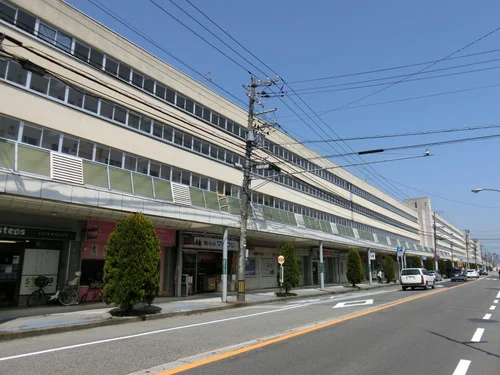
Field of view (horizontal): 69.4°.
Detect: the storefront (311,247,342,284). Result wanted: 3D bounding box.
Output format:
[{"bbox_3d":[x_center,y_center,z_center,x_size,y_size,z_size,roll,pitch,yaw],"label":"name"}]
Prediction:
[{"bbox_3d":[6.434,7.452,34.226,2.000,3.250,6.400,-9,-15,34],"label":"storefront"}]

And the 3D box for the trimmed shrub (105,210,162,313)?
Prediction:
[{"bbox_3d":[-4.042,2.579,12.722,1.800,3.410,1.800,-9,-16,34],"label":"trimmed shrub"}]

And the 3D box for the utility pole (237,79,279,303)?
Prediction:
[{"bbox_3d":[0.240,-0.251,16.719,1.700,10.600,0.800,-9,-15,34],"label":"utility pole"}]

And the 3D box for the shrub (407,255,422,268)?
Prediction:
[{"bbox_3d":[20.468,10.154,45.410,1.450,2.950,1.450,-9,-15,34],"label":"shrub"}]

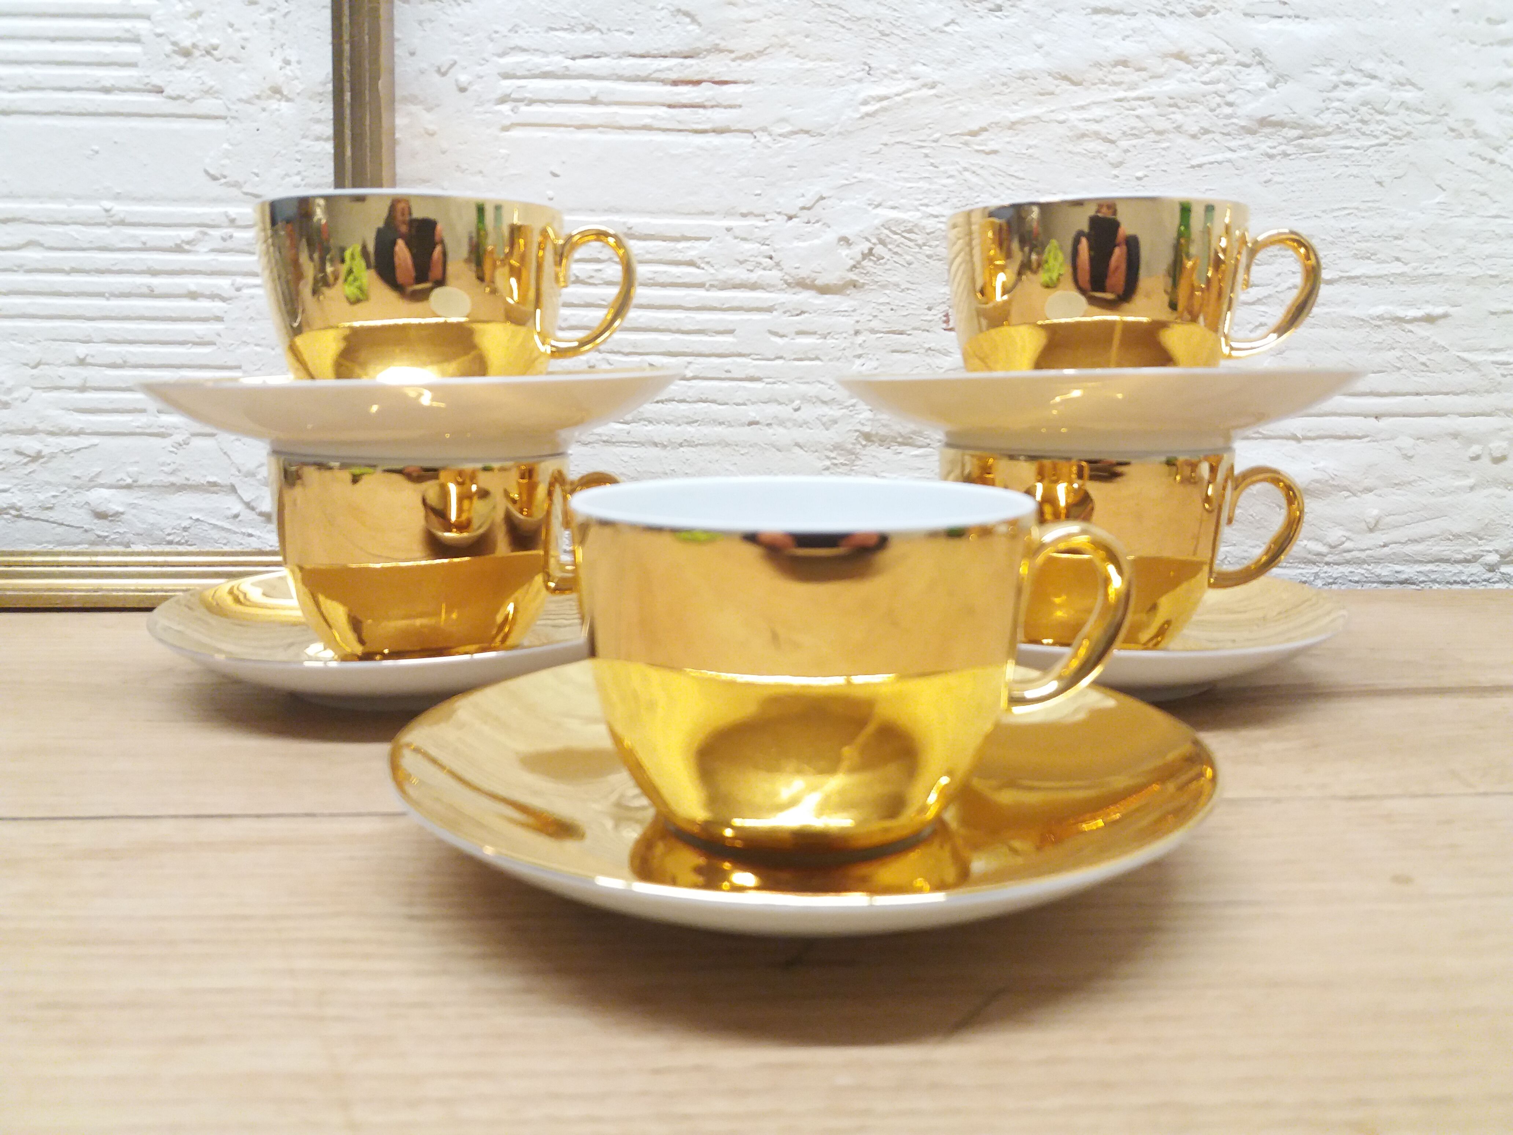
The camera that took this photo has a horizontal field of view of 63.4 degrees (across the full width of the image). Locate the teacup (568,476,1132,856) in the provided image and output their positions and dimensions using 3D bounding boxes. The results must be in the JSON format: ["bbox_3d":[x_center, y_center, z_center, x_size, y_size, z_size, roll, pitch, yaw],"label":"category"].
[{"bbox_3d":[0.019,0.018,0.243,0.110,0.063,0.089,0,10,0],"label":"teacup"}]

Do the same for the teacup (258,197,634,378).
[{"bbox_3d":[-0.087,-0.071,0.359,0.110,0.063,0.089,1,10,9],"label":"teacup"}]

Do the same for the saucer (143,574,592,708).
[{"bbox_3d":[-0.103,0.021,0.381,0.158,0.022,0.158,0,10,0],"label":"saucer"}]

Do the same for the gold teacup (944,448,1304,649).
[{"bbox_3d":[0.111,-0.006,0.382,0.110,0.063,0.089,2,10,13],"label":"gold teacup"}]

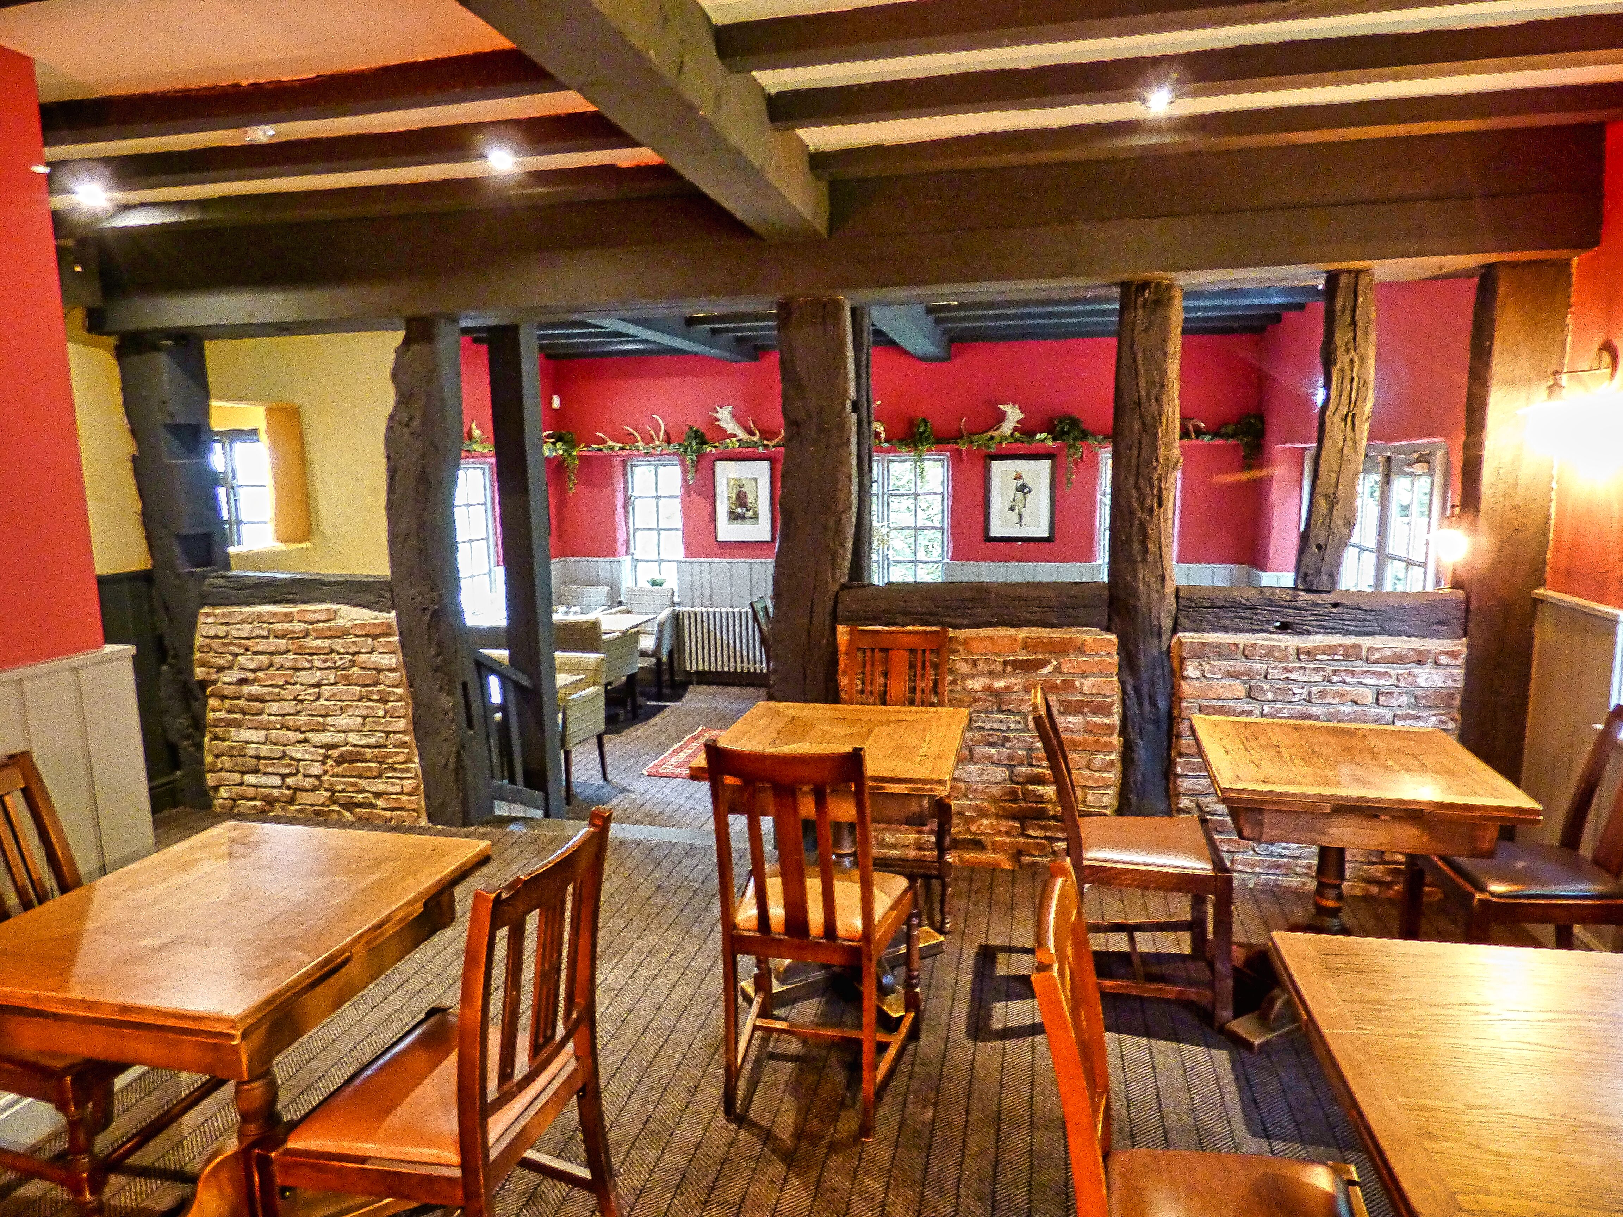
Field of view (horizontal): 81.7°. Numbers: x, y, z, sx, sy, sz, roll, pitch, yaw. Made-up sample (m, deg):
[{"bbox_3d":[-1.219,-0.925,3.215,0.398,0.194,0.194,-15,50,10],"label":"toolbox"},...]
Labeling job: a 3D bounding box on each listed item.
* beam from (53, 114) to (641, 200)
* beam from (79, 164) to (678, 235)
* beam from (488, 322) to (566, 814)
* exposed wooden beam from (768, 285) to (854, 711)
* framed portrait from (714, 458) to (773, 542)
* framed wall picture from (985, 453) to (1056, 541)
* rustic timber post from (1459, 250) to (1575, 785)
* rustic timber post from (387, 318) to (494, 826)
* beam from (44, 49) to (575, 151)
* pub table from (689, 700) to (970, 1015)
[{"bbox_3d":[-1.650,-1.504,3.119,2.240,0.088,0.120,1,9,11],"label":"beam"},{"bbox_3d":[-1.637,-1.608,3.659,2.906,0.084,0.113,1,9,12],"label":"beam"},{"bbox_3d":[-1.280,-0.152,4.241,0.152,2.208,0.136,1,9,12],"label":"beam"},{"bbox_3d":[0.009,-0.089,3.763,0.304,2.189,0.208,1,9,12],"label":"exposed wooden beam"},{"bbox_3d":[-0.603,-0.937,8.186,0.527,0.709,0.030,1,9,12],"label":"framed portrait"},{"bbox_3d":[1.716,-0.908,7.728,0.563,0.717,0.032,1,9,13],"label":"framed wall picture"},{"bbox_3d":[2.390,-0.041,3.279,0.227,2.216,0.177,1,9,12],"label":"rustic timber post"},{"bbox_3d":[-1.625,-0.111,4.083,0.307,2.189,0.192,1,9,12],"label":"rustic timber post"},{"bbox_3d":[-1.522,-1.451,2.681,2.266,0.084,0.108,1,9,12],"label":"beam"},{"bbox_3d":[0.094,0.768,2.917,0.723,0.760,0.698,1,9,13],"label":"pub table"}]

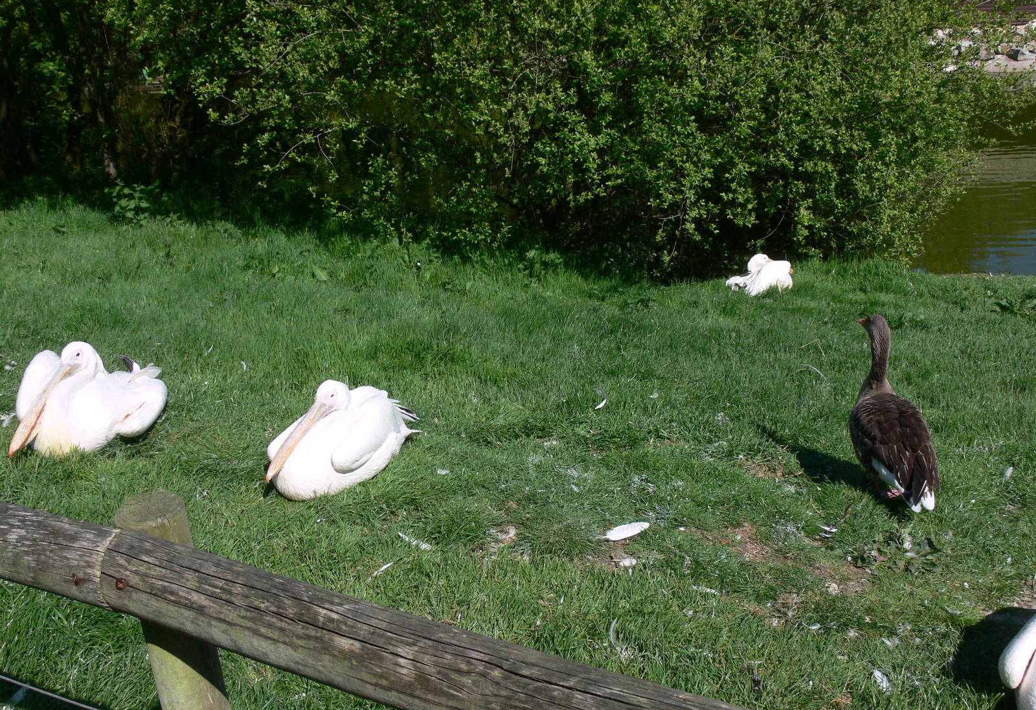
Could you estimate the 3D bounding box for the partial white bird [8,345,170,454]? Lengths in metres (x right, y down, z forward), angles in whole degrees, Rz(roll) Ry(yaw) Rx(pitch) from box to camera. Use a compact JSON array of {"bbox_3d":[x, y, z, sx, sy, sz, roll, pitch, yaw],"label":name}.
[{"bbox_3d":[-1.734,0.172,4.250,0.460,0.390,0.660,14,24,37],"label":"partial white bird"}]

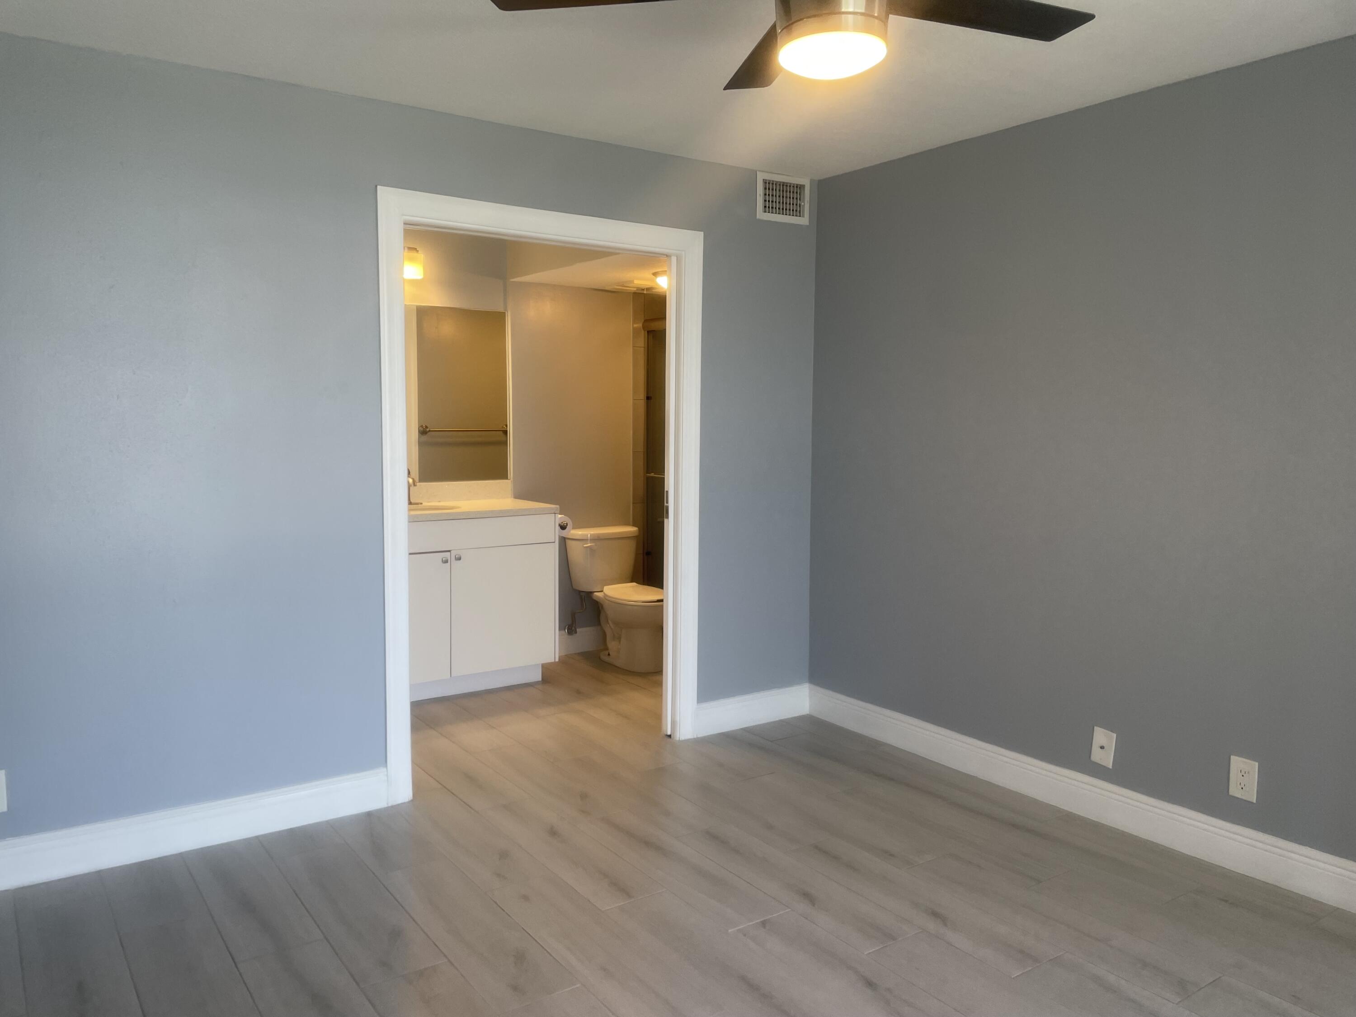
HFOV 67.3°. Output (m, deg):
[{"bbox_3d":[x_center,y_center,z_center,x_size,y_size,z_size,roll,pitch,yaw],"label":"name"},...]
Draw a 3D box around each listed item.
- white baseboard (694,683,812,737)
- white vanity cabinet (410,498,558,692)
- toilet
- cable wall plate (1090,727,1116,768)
[{"bbox_3d":[0.346,0.900,4.555,0.646,0.150,0.017,-3,6,-35],"label":"white baseboard"},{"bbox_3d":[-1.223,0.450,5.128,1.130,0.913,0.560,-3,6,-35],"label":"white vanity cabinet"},{"bbox_3d":[-0.279,0.494,5.654,0.440,0.745,0.725,-3,6,-35],"label":"toilet"},{"bbox_3d":[1.471,0.822,3.507,0.009,0.122,0.080,-3,6,-35],"label":"cable wall plate"}]

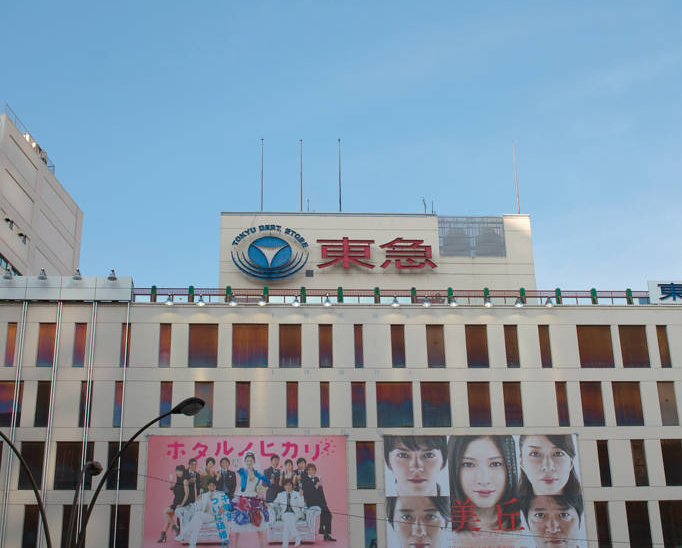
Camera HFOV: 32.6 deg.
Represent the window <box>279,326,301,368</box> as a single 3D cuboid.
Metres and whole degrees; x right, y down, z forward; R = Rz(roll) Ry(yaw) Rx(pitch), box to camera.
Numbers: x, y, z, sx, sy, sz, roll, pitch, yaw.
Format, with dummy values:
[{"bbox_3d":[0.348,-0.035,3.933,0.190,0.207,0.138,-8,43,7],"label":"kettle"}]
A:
[{"bbox_3d":[-3.236,4.638,75.052,1.430,2.907,0.150,0,-23,-4],"label":"window"}]

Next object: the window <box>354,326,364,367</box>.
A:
[{"bbox_3d":[1.187,4.675,75.359,0.536,2.944,0.150,0,-23,-4],"label":"window"}]

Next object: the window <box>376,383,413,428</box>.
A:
[{"bbox_3d":[3.266,7.940,71.017,2.211,2.869,0.200,0,-20,-4],"label":"window"}]

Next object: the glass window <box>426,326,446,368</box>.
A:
[{"bbox_3d":[6.199,4.697,75.715,1.132,2.958,0.150,0,-23,-4],"label":"glass window"}]

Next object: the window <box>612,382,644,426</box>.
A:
[{"bbox_3d":[18.385,8.300,74.537,1.804,2.923,0.200,0,-22,-4],"label":"window"}]

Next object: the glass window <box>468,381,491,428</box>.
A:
[{"bbox_3d":[8.883,8.325,74.396,1.428,2.949,0.150,0,-23,-4],"label":"glass window"}]

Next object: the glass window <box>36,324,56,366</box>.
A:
[{"bbox_3d":[-18.325,4.417,72.612,1.049,2.898,0.150,0,-24,-4],"label":"glass window"}]

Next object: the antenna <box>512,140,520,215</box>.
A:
[{"bbox_3d":[13.493,-7.462,89.905,0.120,6.446,0.120,0,-23,-4],"label":"antenna"}]

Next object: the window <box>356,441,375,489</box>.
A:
[{"bbox_3d":[1.567,11.807,71.958,1.139,2.949,0.200,0,-22,-4],"label":"window"}]

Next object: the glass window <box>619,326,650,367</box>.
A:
[{"bbox_3d":[18.421,4.544,73.036,1.742,2.845,0.150,0,-23,-3],"label":"glass window"}]

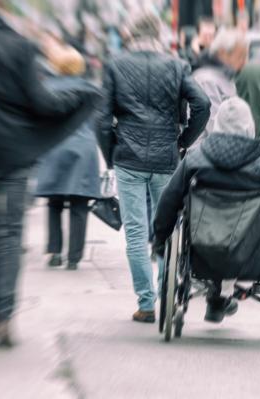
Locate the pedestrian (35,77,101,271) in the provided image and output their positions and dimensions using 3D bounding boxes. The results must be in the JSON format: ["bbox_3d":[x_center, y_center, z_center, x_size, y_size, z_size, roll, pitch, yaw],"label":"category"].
[{"bbox_3d":[-0.425,-0.295,26.900,0.540,1.580,0.380,0,2,0],"label":"pedestrian"}]

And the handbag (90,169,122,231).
[{"bbox_3d":[-0.156,0.014,26.500,0.250,0.400,0.130,0,2,0],"label":"handbag"}]

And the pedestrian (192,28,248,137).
[{"bbox_3d":[0.561,-0.267,24.300,0.520,1.680,0.380,1,3,30],"label":"pedestrian"}]

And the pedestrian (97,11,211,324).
[{"bbox_3d":[0.128,-0.181,21.700,0.640,1.760,0.460,0,2,0],"label":"pedestrian"}]

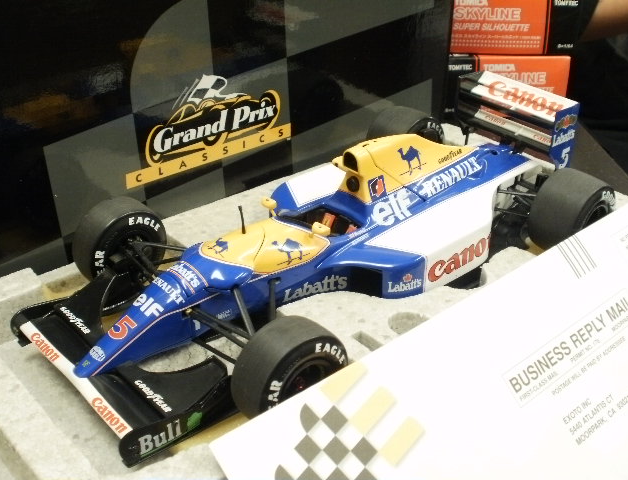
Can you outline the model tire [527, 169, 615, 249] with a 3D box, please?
[{"bbox_3d":[0.110,-0.011,0.347,0.036,0.036,0.021,-24,38,-35],"label":"model tire"}]

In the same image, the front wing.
[{"bbox_3d":[-0.063,0.039,0.274,0.050,0.018,0.077,-24,38,-35],"label":"front wing"}]

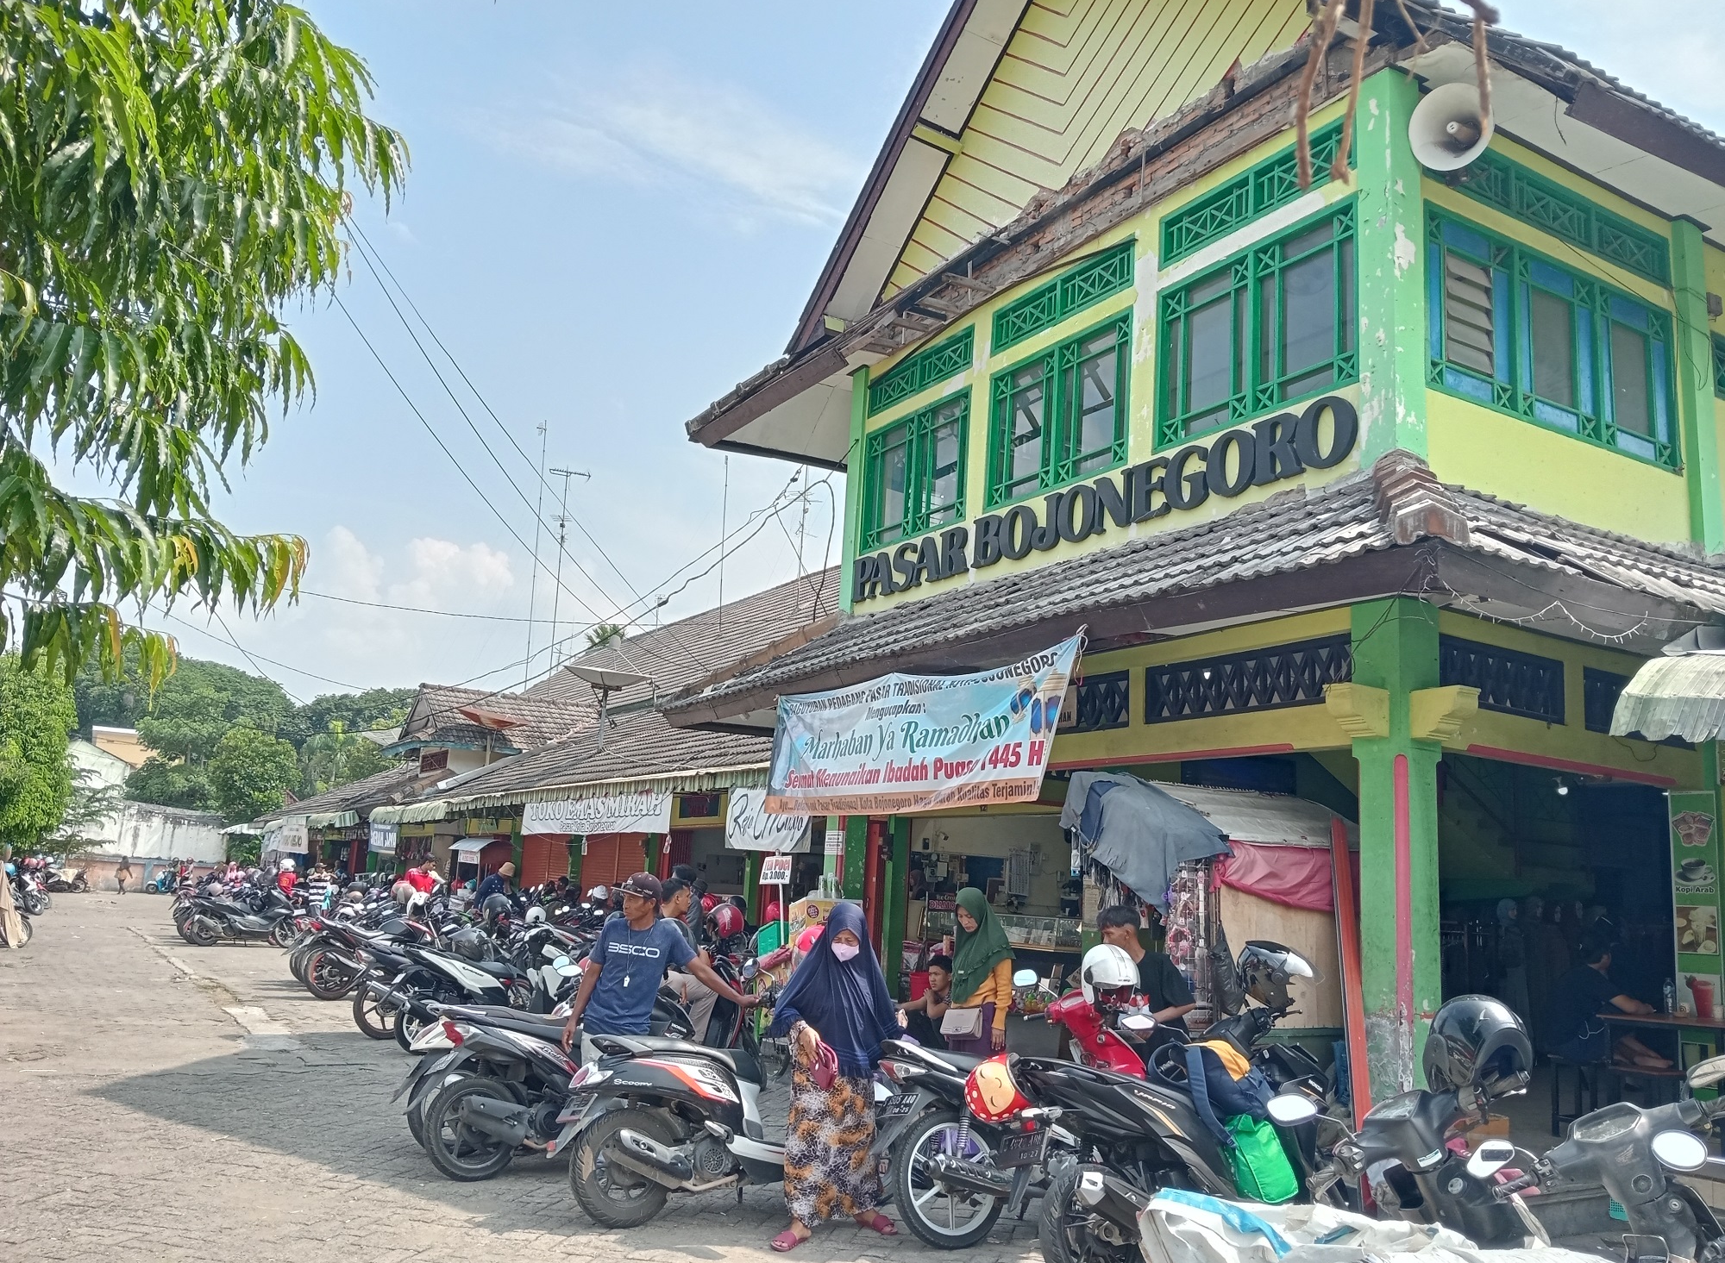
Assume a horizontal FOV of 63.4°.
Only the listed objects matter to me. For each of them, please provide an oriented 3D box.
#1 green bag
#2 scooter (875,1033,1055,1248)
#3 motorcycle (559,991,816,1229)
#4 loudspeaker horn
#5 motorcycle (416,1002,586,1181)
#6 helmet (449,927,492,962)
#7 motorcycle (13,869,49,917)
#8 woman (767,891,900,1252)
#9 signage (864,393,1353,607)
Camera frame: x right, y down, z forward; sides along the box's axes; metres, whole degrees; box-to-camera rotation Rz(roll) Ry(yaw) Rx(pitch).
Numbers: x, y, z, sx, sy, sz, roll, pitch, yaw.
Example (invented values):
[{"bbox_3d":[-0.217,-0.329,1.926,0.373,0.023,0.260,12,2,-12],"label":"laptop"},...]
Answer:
[{"bbox_3d":[1.727,2.288,6.080,0.250,0.370,0.230,-11,-1,-35],"label":"green bag"},{"bbox_3d":[0.889,2.263,6.580,1.920,1.120,0.700,11,-13,-32],"label":"scooter"},{"bbox_3d":[-0.586,2.175,6.585,1.860,1.110,0.690,11,-13,-33],"label":"motorcycle"},{"bbox_3d":[3.609,-3.000,8.368,0.500,0.500,0.470,-7,5,43],"label":"loudspeaker horn"},{"bbox_3d":[-1.455,2.284,7.359,1.880,1.090,0.680,11,-14,-34],"label":"motorcycle"},{"bbox_3d":[-3.223,2.580,11.500,0.330,0.270,0.260,1,-11,11],"label":"helmet"},{"bbox_3d":[-19.264,5.840,31.544,1.880,1.060,0.680,6,-11,-13],"label":"motorcycle"},{"bbox_3d":[-0.082,1.964,6.369,0.570,1.510,0.450,2,-11,9],"label":"woman"},{"bbox_3d":[1.445,-0.897,11.230,0.100,0.489,6.210,10,-13,-29],"label":"signage"}]

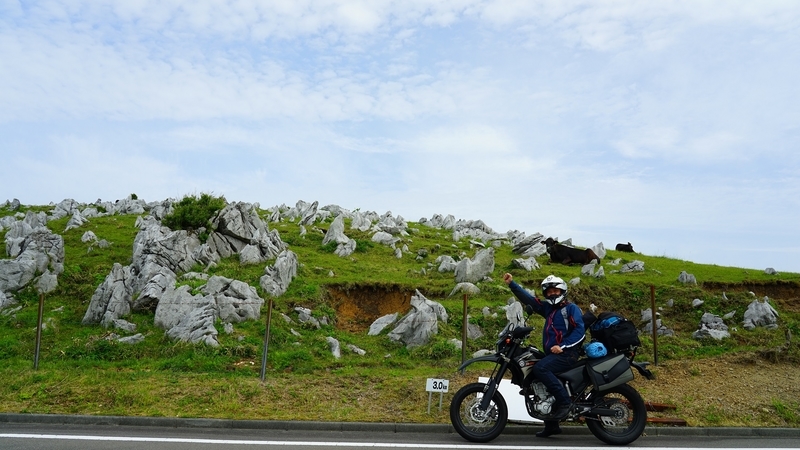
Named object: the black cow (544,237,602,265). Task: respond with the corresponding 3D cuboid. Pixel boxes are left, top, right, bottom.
[{"bbox_3d":[6.267,0.963,21.000,1.950,0.970,0.850,1,-7,-3],"label":"black cow"}]

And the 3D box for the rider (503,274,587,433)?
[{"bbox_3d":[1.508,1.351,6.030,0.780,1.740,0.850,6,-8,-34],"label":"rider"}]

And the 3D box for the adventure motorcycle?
[{"bbox_3d":[1.547,1.614,5.932,2.070,1.220,0.840,1,-7,1],"label":"adventure motorcycle"}]

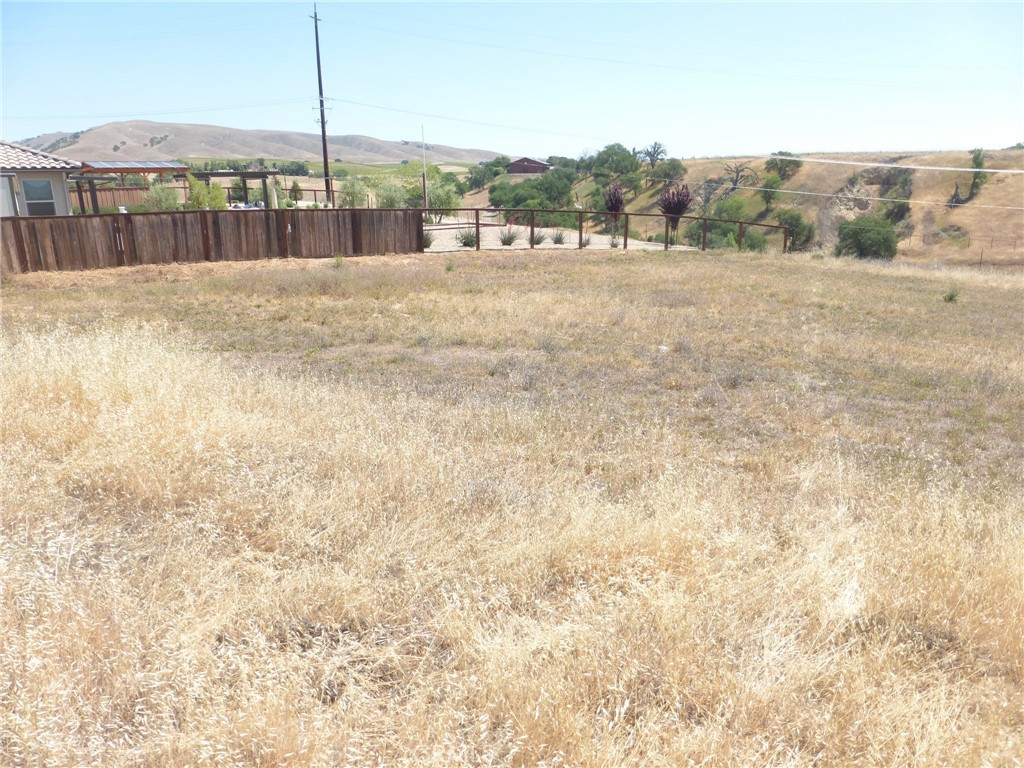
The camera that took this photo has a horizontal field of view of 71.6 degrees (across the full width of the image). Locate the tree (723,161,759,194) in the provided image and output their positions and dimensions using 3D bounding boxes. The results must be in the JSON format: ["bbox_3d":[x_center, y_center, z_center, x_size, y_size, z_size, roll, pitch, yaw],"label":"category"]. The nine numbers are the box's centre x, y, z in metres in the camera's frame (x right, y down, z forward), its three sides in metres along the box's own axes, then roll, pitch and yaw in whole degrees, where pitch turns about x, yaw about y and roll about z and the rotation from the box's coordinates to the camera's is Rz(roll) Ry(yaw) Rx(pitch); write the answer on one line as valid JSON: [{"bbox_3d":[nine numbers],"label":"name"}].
[{"bbox_3d":[48.275,-43.415,150.000,7.606,6.596,6.085,4,16,17],"label":"tree"}]

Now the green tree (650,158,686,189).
[{"bbox_3d":[36.974,-49.951,167.742,8.870,6.340,8.000,0,16,0],"label":"green tree"}]

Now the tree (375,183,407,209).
[{"bbox_3d":[-7.872,-11.792,46.000,2.073,2.465,2.073,-3,15,-9],"label":"tree"}]

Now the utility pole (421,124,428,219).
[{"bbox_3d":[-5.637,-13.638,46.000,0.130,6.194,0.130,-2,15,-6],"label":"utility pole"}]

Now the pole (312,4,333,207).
[{"bbox_3d":[-14.786,-21.468,55.253,1.300,14.700,0.500,0,16,0],"label":"pole"}]

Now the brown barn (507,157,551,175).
[{"bbox_3d":[5.444,-72.001,234.257,15.180,5.210,16.000,2,16,8],"label":"brown barn"}]

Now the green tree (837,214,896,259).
[{"bbox_3d":[30.869,-12.793,62.000,5.414,3.919,5.143,7,17,25],"label":"green tree"}]

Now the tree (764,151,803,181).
[{"bbox_3d":[65.808,-52.942,172.095,9.630,6.950,8.500,0,16,0],"label":"tree"}]

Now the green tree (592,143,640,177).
[{"bbox_3d":[25.021,-53.754,170.000,11.493,7.942,10.918,1,15,8],"label":"green tree"}]

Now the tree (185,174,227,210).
[{"bbox_3d":[-13.801,-8.216,31.969,1.950,2.380,1.800,0,16,0],"label":"tree"}]

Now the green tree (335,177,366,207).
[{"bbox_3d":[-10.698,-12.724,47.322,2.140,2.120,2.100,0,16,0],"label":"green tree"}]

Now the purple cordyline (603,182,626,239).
[{"bbox_3d":[5.630,-9.503,39.000,1.099,3.055,1.099,1,15,8],"label":"purple cordyline"}]

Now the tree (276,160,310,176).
[{"bbox_3d":[-100.604,-98.760,325.417,15.320,7.020,11.000,0,16,0],"label":"tree"}]

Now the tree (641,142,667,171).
[{"bbox_3d":[36.336,-58.057,181.045,6.960,6.680,6.200,0,16,0],"label":"tree"}]

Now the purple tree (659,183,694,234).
[{"bbox_3d":[8.457,-8.817,36.500,1.748,3.009,1.748,3,16,12],"label":"purple tree"}]

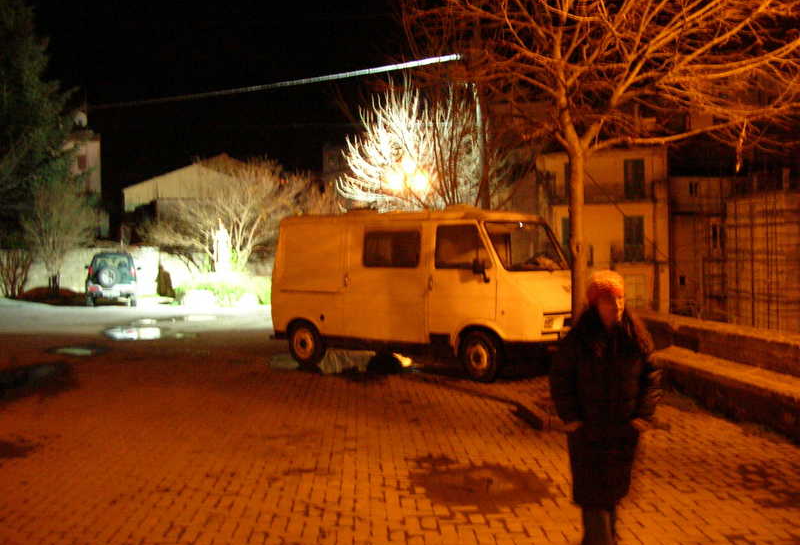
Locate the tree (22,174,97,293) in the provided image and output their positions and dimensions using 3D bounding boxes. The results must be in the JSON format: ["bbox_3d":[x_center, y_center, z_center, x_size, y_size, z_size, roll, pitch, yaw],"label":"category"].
[{"bbox_3d":[-13.200,-1.500,32.200,2.900,4.650,2.800,0,1,0],"label":"tree"}]

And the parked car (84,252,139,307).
[{"bbox_3d":[-10.100,0.220,29.100,1.750,1.820,4.150,-1,1,-20],"label":"parked car"}]

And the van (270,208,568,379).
[{"bbox_3d":[0.530,0.260,12.130,4.870,2.230,1.980,1,1,39],"label":"van"}]

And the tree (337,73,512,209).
[{"bbox_3d":[0.700,-1.900,21.000,4.500,6.200,4.400,0,1,0],"label":"tree"}]

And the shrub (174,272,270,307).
[{"bbox_3d":[-5.950,0.570,28.200,3.400,1.220,2.200,0,1,0],"label":"shrub"}]

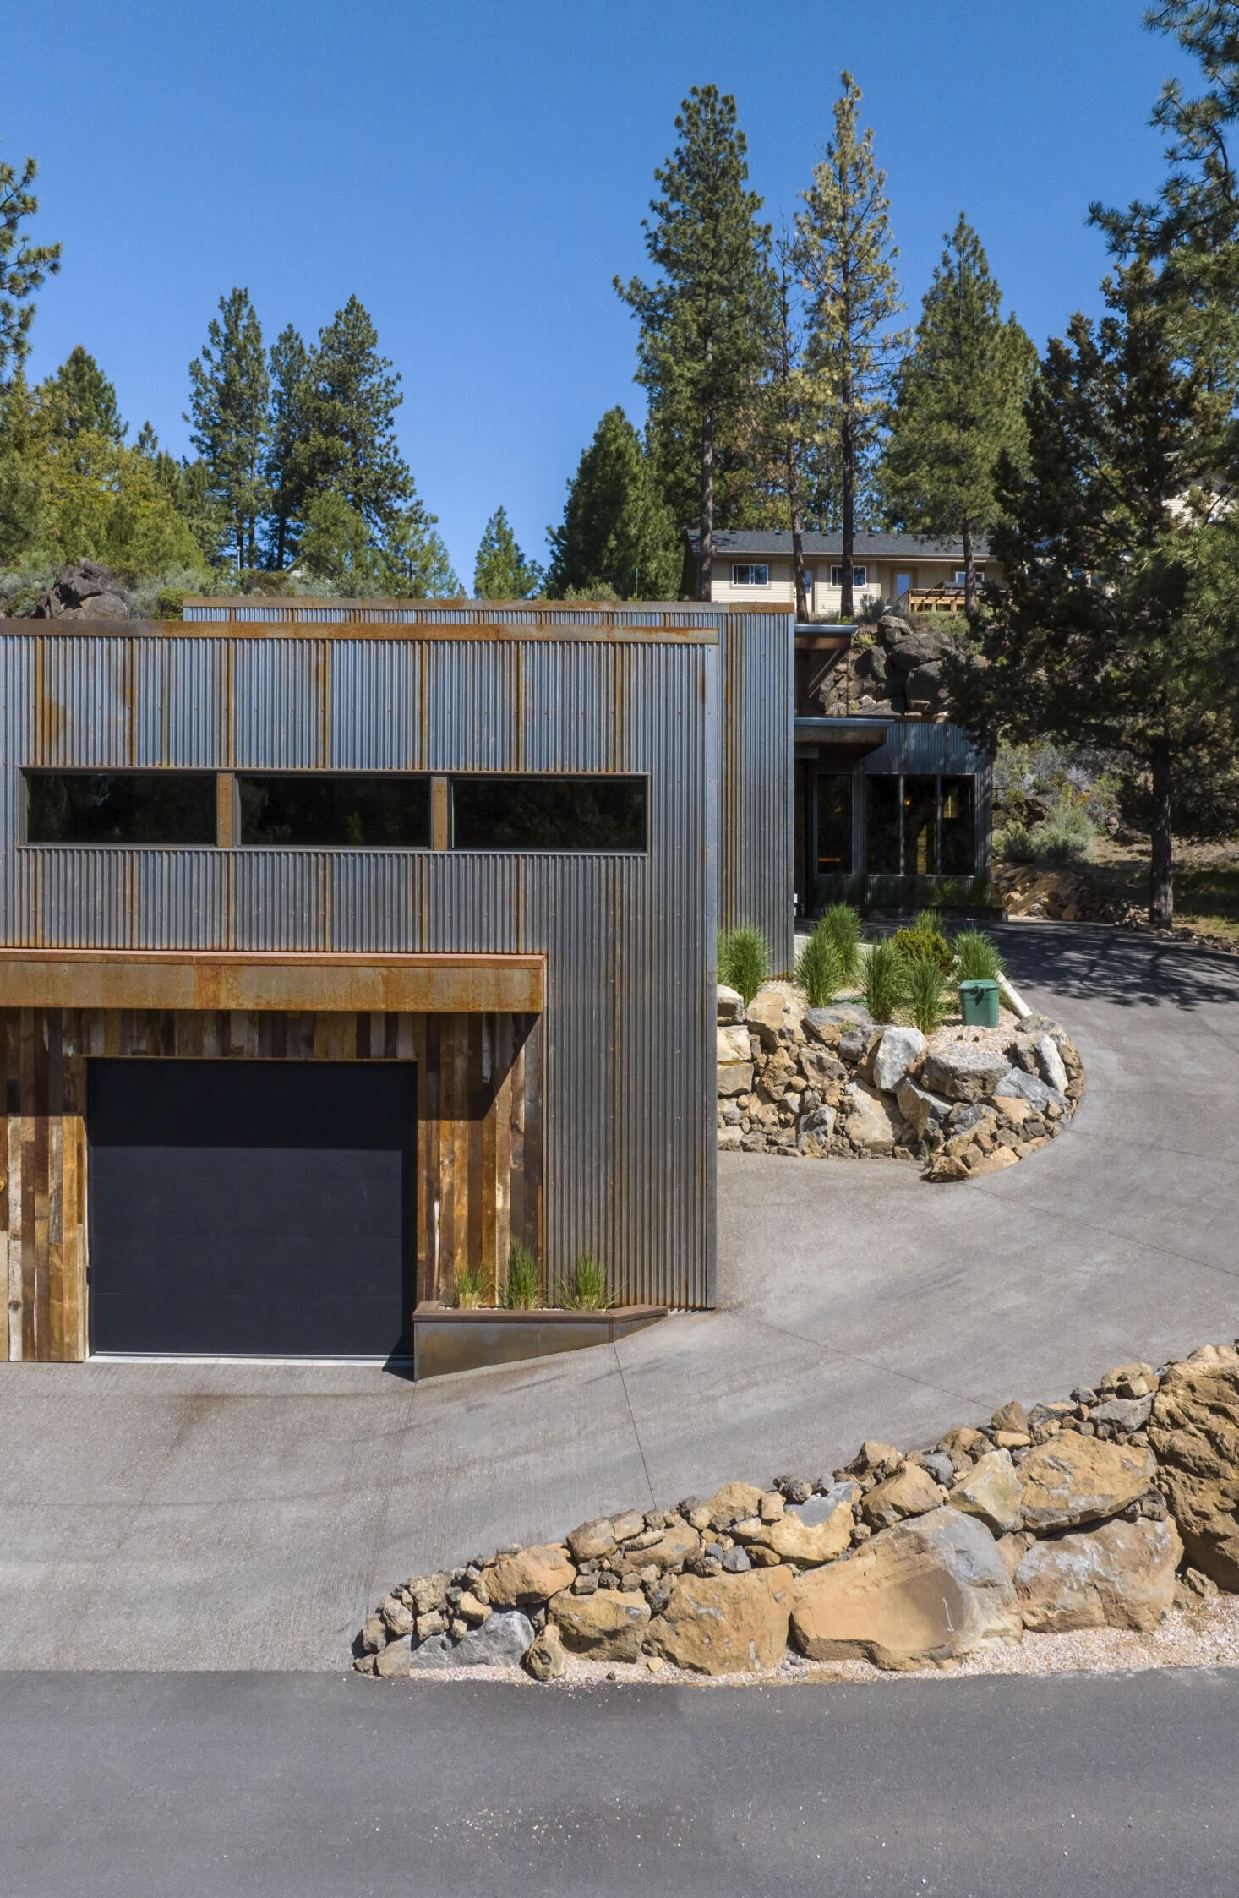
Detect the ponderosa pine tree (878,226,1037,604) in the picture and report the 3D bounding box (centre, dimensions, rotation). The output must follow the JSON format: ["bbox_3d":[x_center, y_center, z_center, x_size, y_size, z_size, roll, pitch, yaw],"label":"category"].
[{"bbox_3d":[12.688,-20.174,66.000,5.656,14.660,5.656,0,0,0],"label":"ponderosa pine tree"}]

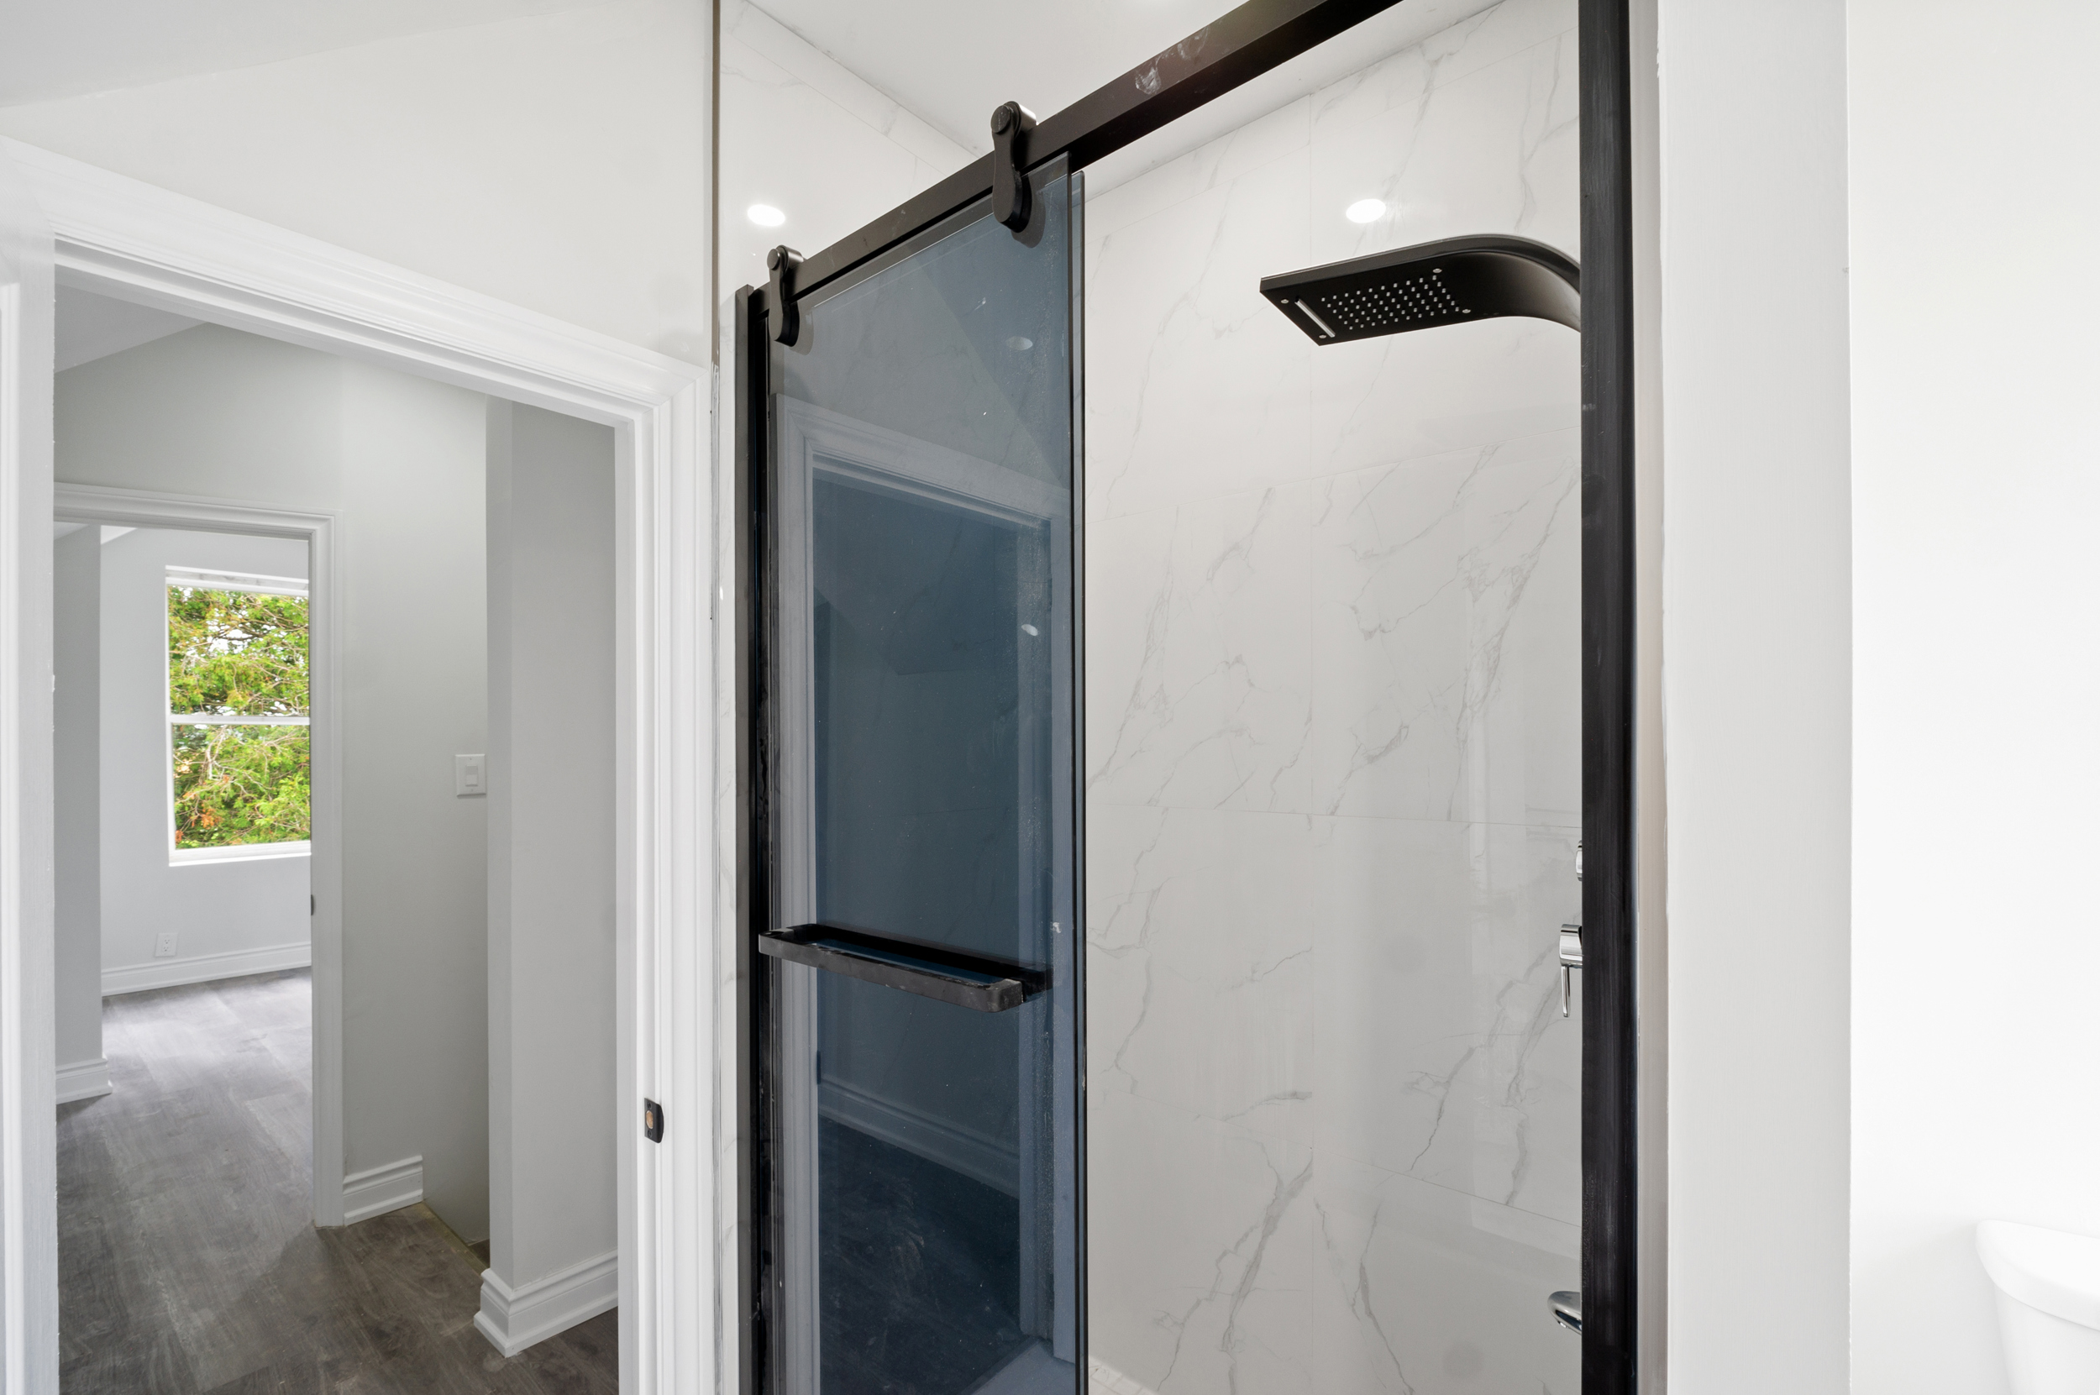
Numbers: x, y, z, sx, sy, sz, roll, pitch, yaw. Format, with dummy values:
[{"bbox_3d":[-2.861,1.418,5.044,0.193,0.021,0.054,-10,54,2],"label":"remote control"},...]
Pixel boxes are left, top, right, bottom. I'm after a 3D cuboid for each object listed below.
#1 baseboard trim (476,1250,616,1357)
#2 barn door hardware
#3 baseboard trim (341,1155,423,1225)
[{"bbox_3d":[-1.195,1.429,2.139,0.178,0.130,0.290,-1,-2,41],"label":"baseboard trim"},{"bbox_3d":[-0.037,-0.619,1.034,0.037,0.137,0.050,-1,-2,40],"label":"barn door hardware"},{"bbox_3d":[-1.978,1.460,2.594,0.022,0.136,0.185,-2,-2,42],"label":"baseboard trim"}]

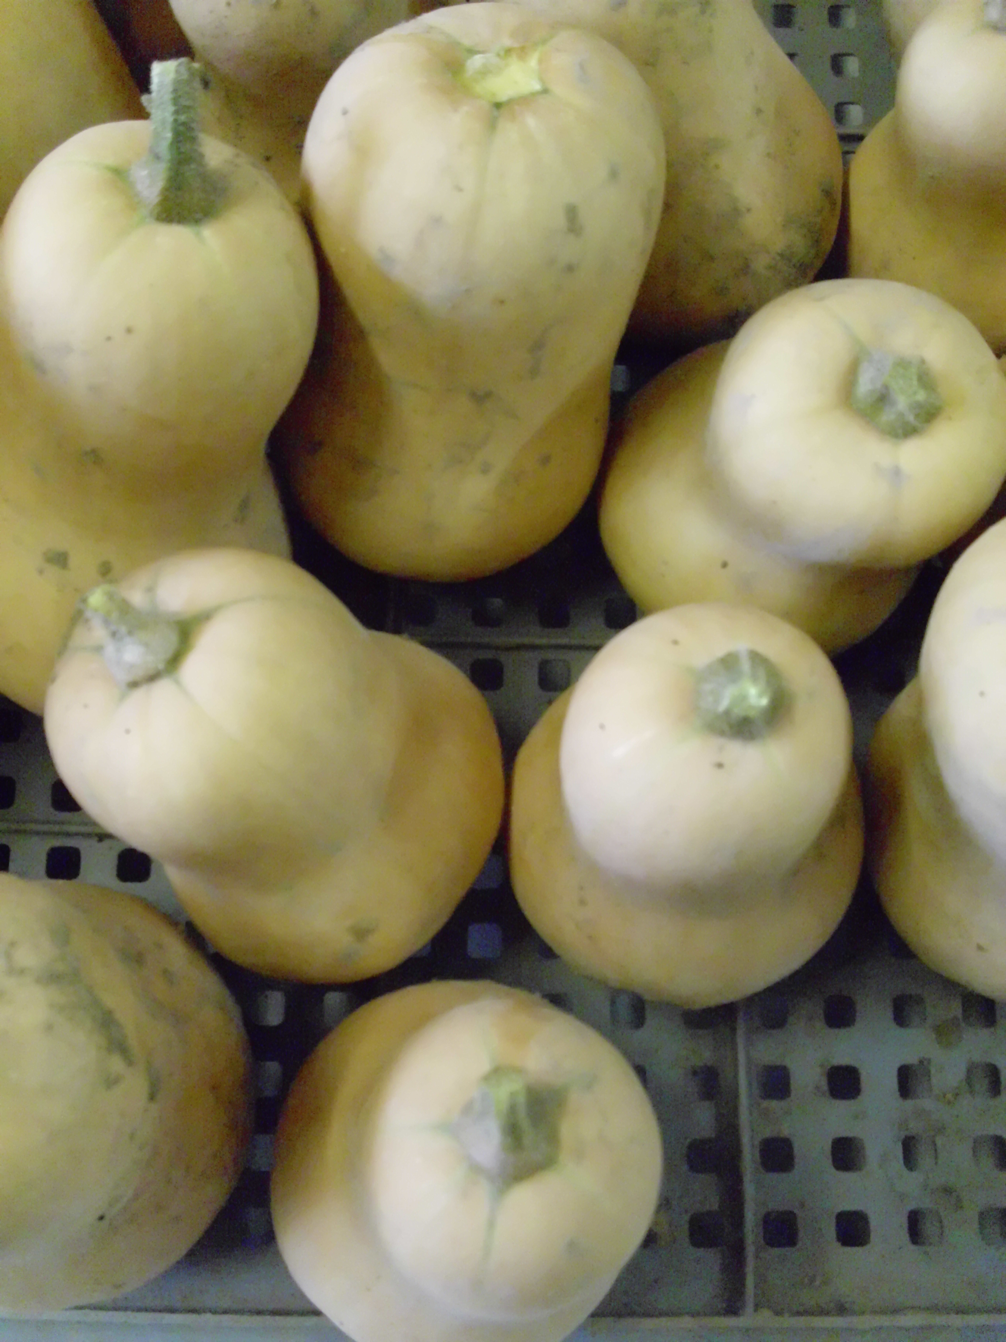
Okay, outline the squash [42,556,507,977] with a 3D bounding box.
[{"bbox_3d":[-0.065,0.020,0.372,0.108,0.184,0.108,0,67,17],"label":"squash"}]

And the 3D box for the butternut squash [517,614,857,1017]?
[{"bbox_3d":[0.052,0.033,0.374,0.107,0.175,0.107,0,69,3],"label":"butternut squash"}]

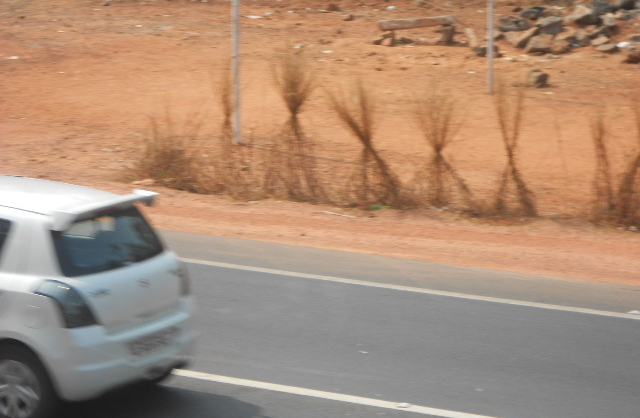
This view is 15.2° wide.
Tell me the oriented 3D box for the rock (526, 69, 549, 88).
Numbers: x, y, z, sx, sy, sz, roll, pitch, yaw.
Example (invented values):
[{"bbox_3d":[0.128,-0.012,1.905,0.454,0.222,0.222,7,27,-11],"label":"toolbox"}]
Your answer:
[{"bbox_3d":[3.061,-1.843,33.904,0.301,0.209,0.270,0,10,0],"label":"rock"}]

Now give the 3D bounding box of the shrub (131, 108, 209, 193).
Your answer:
[{"bbox_3d":[-1.591,-0.633,25.581,0.808,0.842,0.720,0,10,0],"label":"shrub"}]

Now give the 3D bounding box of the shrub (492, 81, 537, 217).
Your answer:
[{"bbox_3d":[1.942,-0.602,24.051,0.429,1.312,0.500,0,10,0],"label":"shrub"}]

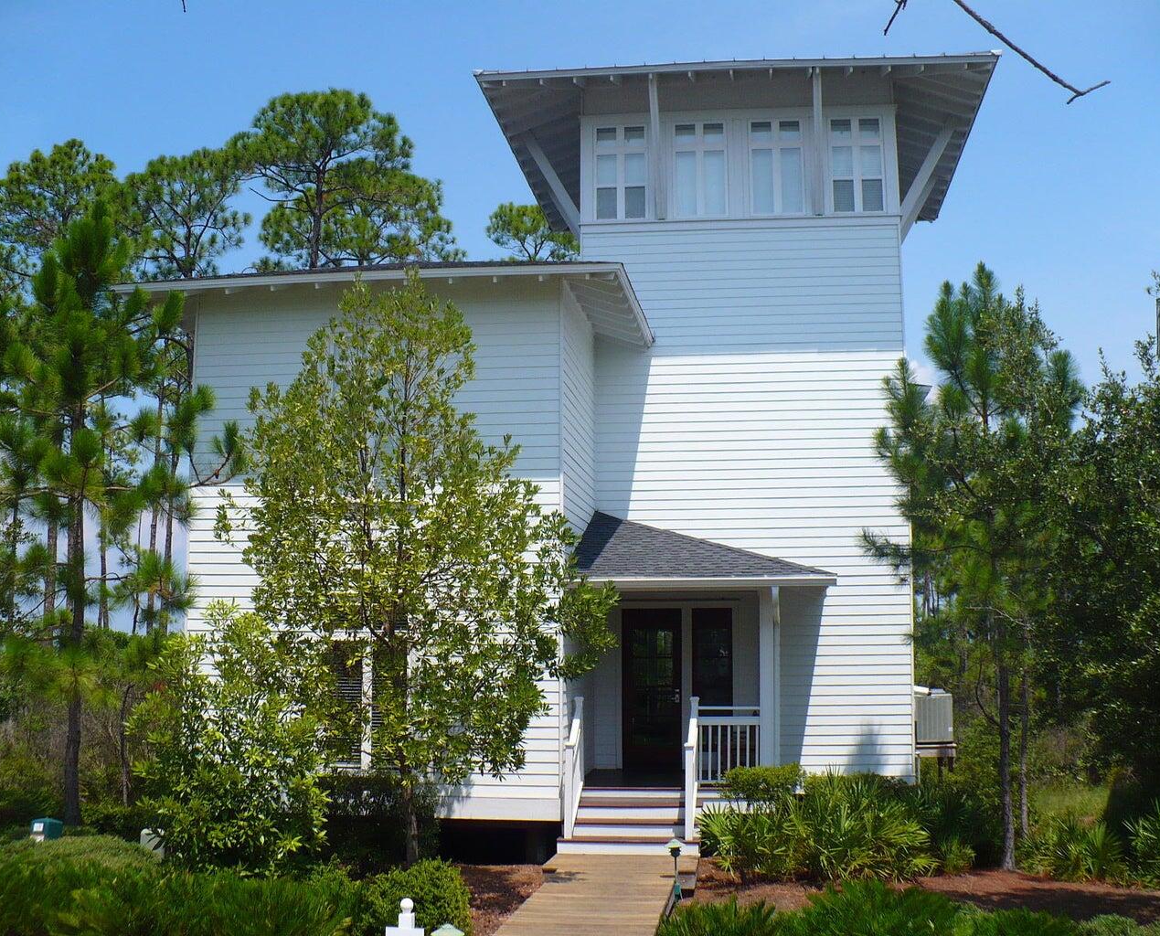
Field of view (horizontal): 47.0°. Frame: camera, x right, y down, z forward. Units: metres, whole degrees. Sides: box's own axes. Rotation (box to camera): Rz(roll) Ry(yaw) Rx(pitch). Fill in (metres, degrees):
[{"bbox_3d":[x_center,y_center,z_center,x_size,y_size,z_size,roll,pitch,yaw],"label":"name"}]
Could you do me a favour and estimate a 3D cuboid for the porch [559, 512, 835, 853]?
[{"bbox_3d":[1.707,2.699,18.268,3.570,4.670,3.750,-1,-7,8],"label":"porch"}]

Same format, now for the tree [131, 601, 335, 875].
[{"bbox_3d":[-3.830,3.078,14.627,2.250,3.336,2.100,-1,-7,8],"label":"tree"}]

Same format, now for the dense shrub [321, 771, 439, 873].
[{"bbox_3d":[-2.480,4.360,16.496,1.555,1.245,1.200,-1,-7,8],"label":"dense shrub"}]

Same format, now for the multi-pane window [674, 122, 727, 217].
[{"bbox_3d":[1.907,-4.744,21.135,0.870,1.637,0.130,-1,-7,8],"label":"multi-pane window"}]

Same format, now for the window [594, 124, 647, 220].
[{"bbox_3d":[0.645,-4.735,21.304,0.870,1.647,0.130,-1,-7,8],"label":"window"}]

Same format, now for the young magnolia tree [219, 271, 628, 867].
[{"bbox_3d":[-1.979,1.261,15.579,4.427,7.345,4.000,-1,-7,8],"label":"young magnolia tree"}]

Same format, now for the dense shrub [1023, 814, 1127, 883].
[{"bbox_3d":[5.915,4.488,15.908,1.347,0.772,1.200,-1,-7,8],"label":"dense shrub"}]

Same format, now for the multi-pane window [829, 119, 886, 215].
[{"bbox_3d":[4.330,-4.735,20.824,0.870,1.626,0.130,-1,-7,8],"label":"multi-pane window"}]

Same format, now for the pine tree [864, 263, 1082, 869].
[{"bbox_3d":[5.015,1.199,16.982,2.768,8.012,2.600,-1,-7,8],"label":"pine tree"}]

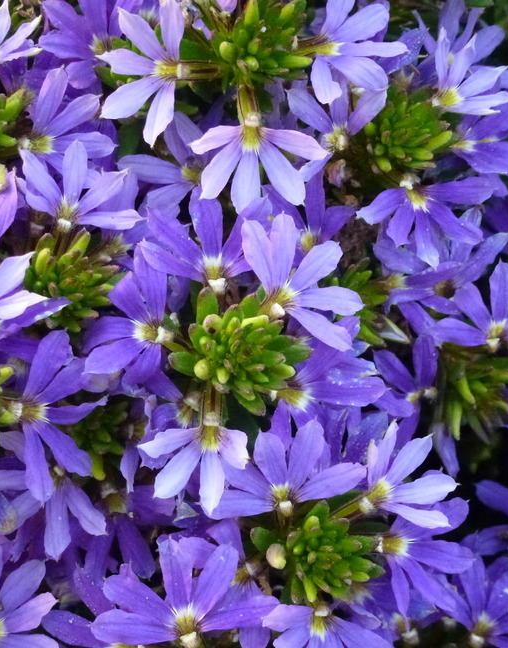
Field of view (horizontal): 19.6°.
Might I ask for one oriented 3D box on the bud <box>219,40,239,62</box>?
[{"bbox_3d":[-0.005,-0.057,0.310,0.004,0.005,0.004,-7,40,6],"label":"bud"}]

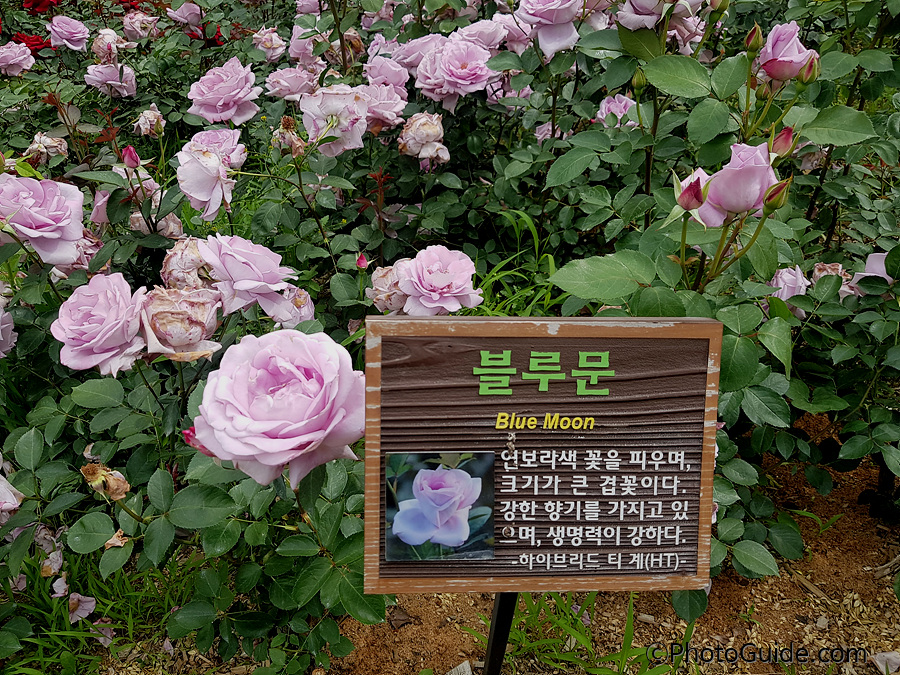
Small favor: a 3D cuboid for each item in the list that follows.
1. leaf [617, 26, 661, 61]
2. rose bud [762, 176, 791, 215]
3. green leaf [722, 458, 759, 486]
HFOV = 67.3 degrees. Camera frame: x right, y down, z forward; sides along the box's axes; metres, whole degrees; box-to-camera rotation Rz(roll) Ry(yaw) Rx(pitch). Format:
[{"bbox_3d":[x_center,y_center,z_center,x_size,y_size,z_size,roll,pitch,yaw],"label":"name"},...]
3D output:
[{"bbox_3d":[0.203,-0.326,0.740,0.042,0.012,0.076,-24,67,-18],"label":"leaf"},{"bbox_3d":[0.291,-0.126,0.600,0.019,0.038,0.019,33,13,16],"label":"rose bud"},{"bbox_3d":[0.373,0.175,0.869,0.047,0.012,0.036,29,67,30],"label":"green leaf"}]

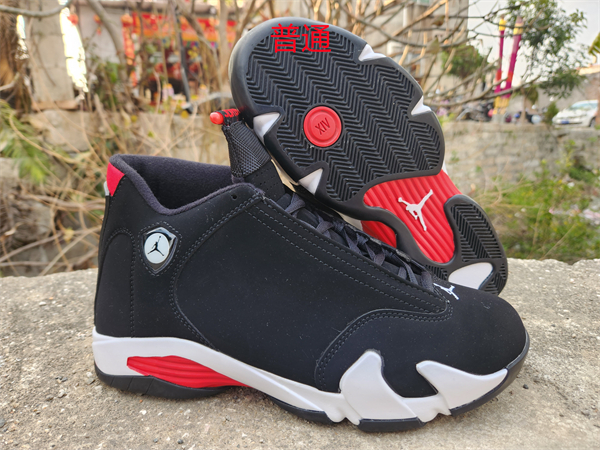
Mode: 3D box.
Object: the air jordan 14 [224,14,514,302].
[{"bbox_3d":[0.055,-0.049,0.380,0.300,0.110,0.160,42,-4,-17],"label":"air jordan 14"}]

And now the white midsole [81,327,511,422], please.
[{"bbox_3d":[-0.005,0.077,0.273,0.276,0.050,0.105,1,16,2],"label":"white midsole"}]

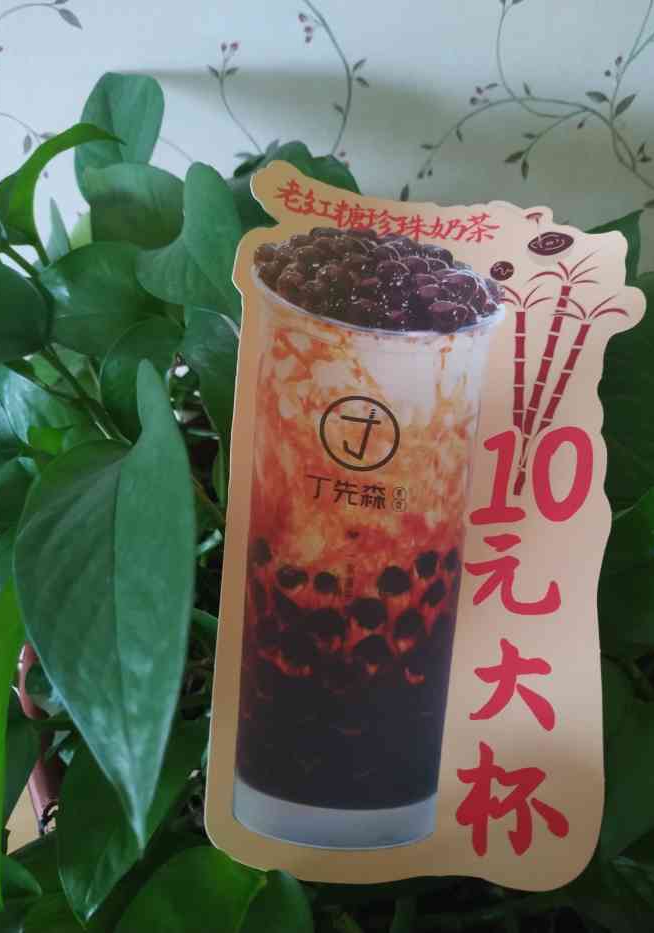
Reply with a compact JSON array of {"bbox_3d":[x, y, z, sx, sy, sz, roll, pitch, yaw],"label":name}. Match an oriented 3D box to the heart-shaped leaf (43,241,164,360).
[{"bbox_3d":[-0.147,-0.110,0.430,0.084,0.077,0.035,8,-15,-6],"label":"heart-shaped leaf"}]

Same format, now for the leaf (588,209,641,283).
[{"bbox_3d":[0.210,-0.157,0.480,0.070,0.078,0.030,5,-6,13],"label":"leaf"}]

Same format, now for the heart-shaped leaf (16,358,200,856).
[{"bbox_3d":[-0.095,0.057,0.280,0.075,0.195,0.042,2,-9,-12],"label":"heart-shaped leaf"}]

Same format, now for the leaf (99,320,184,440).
[{"bbox_3d":[-0.115,-0.052,0.400,0.055,0.085,0.026,7,-9,-7],"label":"leaf"}]

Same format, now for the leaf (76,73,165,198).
[{"bbox_3d":[-0.160,-0.254,0.500,0.064,0.100,0.028,5,-3,-8],"label":"leaf"}]

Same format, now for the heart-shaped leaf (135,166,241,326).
[{"bbox_3d":[-0.085,-0.141,0.410,0.072,0.105,0.040,6,-6,-5],"label":"heart-shaped leaf"}]

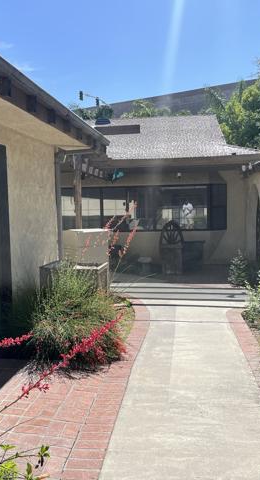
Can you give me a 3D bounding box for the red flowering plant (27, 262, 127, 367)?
[{"bbox_3d":[-0.543,0.708,5.061,0.836,0.781,1.028,-1,3,10],"label":"red flowering plant"}]

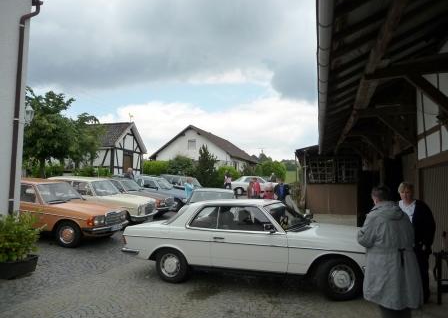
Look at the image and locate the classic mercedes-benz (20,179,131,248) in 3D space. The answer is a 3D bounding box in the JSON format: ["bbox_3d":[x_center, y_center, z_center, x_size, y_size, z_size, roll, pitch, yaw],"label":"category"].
[{"bbox_3d":[-4.994,1.316,9.915,4.720,1.440,1.790,3,-3,17],"label":"classic mercedes-benz"}]

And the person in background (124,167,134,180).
[{"bbox_3d":[-4.400,1.300,16.900,0.500,1.760,0.350,2,-4,-18],"label":"person in background"}]

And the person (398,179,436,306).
[{"bbox_3d":[2.570,1.120,4.950,0.550,1.650,0.360,-3,-6,41],"label":"person"}]

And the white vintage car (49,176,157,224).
[{"bbox_3d":[-4.583,1.374,12.089,4.690,1.440,1.780,3,-3,15],"label":"white vintage car"}]

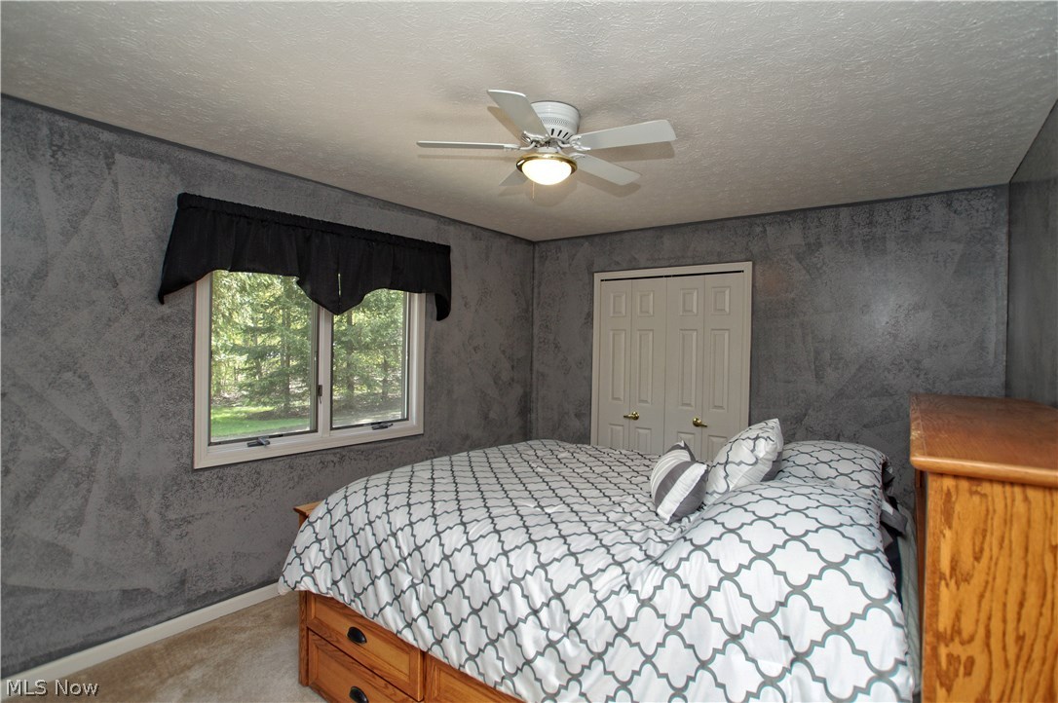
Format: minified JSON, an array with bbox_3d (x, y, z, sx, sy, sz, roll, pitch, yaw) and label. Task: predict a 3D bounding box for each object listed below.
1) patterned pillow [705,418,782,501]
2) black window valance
[{"bbox_3d":[1.029,0.511,2.210,0.160,0.400,0.400,41,25,16],"label":"patterned pillow"},{"bbox_3d":[-1.167,-0.482,2.861,0.120,0.540,1.690,1,1,42],"label":"black window valance"}]

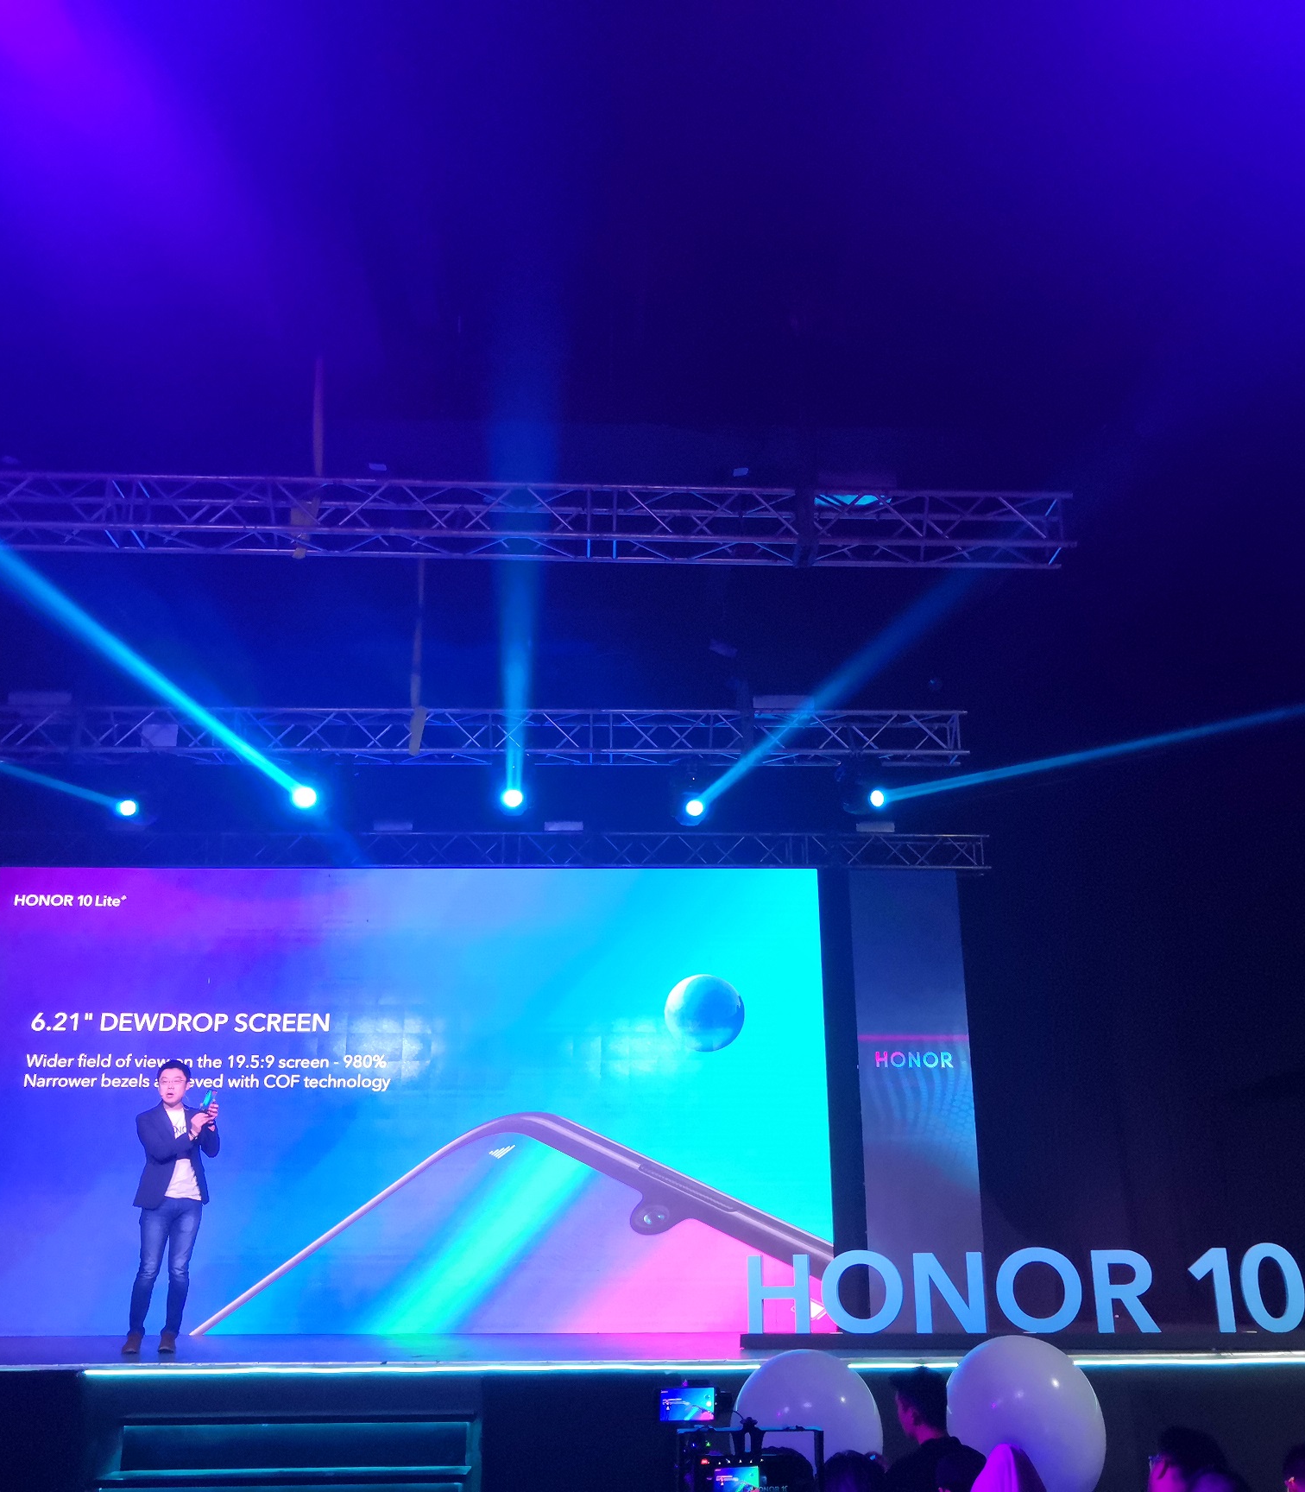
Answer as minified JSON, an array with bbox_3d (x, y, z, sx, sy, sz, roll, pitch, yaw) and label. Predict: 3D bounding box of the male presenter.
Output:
[{"bbox_3d":[-2.995,2.835,9.674,0.560,1.730,0.440,7,-20,-21],"label":"male presenter"}]

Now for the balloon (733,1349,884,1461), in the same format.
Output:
[{"bbox_3d":[0.718,3.194,7.152,0.690,0.760,0.690,0,-19,0],"label":"balloon"}]

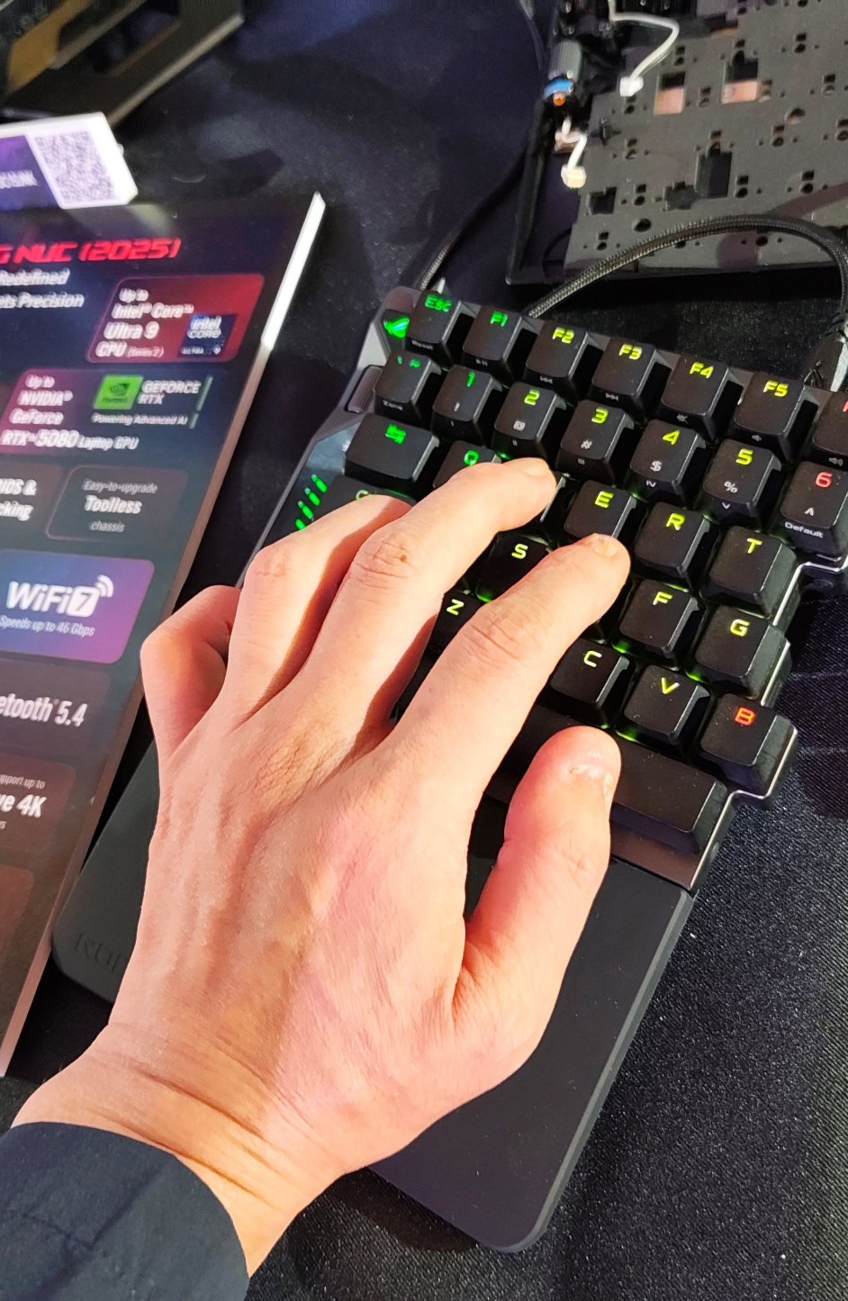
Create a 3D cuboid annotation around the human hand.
[{"bbox_3d":[-0.020,0.038,0.284,0.124,0.048,0.197,29,87,26],"label":"human hand"}]

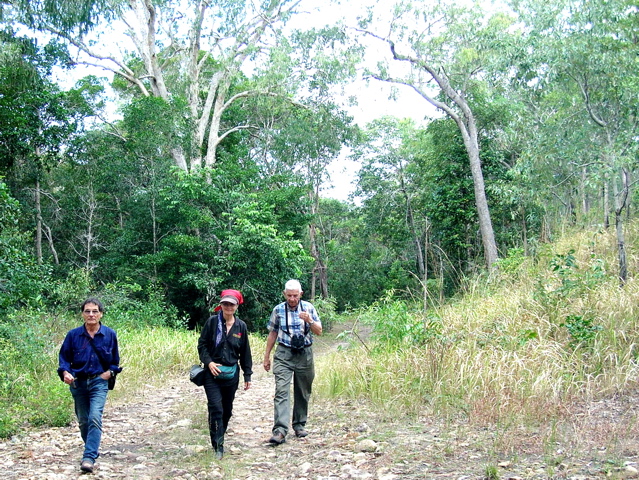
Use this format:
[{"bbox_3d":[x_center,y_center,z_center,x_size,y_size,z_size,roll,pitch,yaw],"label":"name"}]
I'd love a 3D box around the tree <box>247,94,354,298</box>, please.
[{"bbox_3d":[-0.540,-1.150,21.500,3.400,6.600,3.200,0,-4,0],"label":"tree"}]

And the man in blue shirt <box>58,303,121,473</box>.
[{"bbox_3d":[-2.330,1.440,6.750,0.620,1.700,0.520,1,-4,-9],"label":"man in blue shirt"}]

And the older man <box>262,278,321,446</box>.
[{"bbox_3d":[-0.295,1.300,7.300,0.620,1.740,0.500,0,-4,2],"label":"older man"}]

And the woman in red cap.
[{"bbox_3d":[-0.985,1.350,6.900,0.580,1.680,0.500,0,-4,0],"label":"woman in red cap"}]

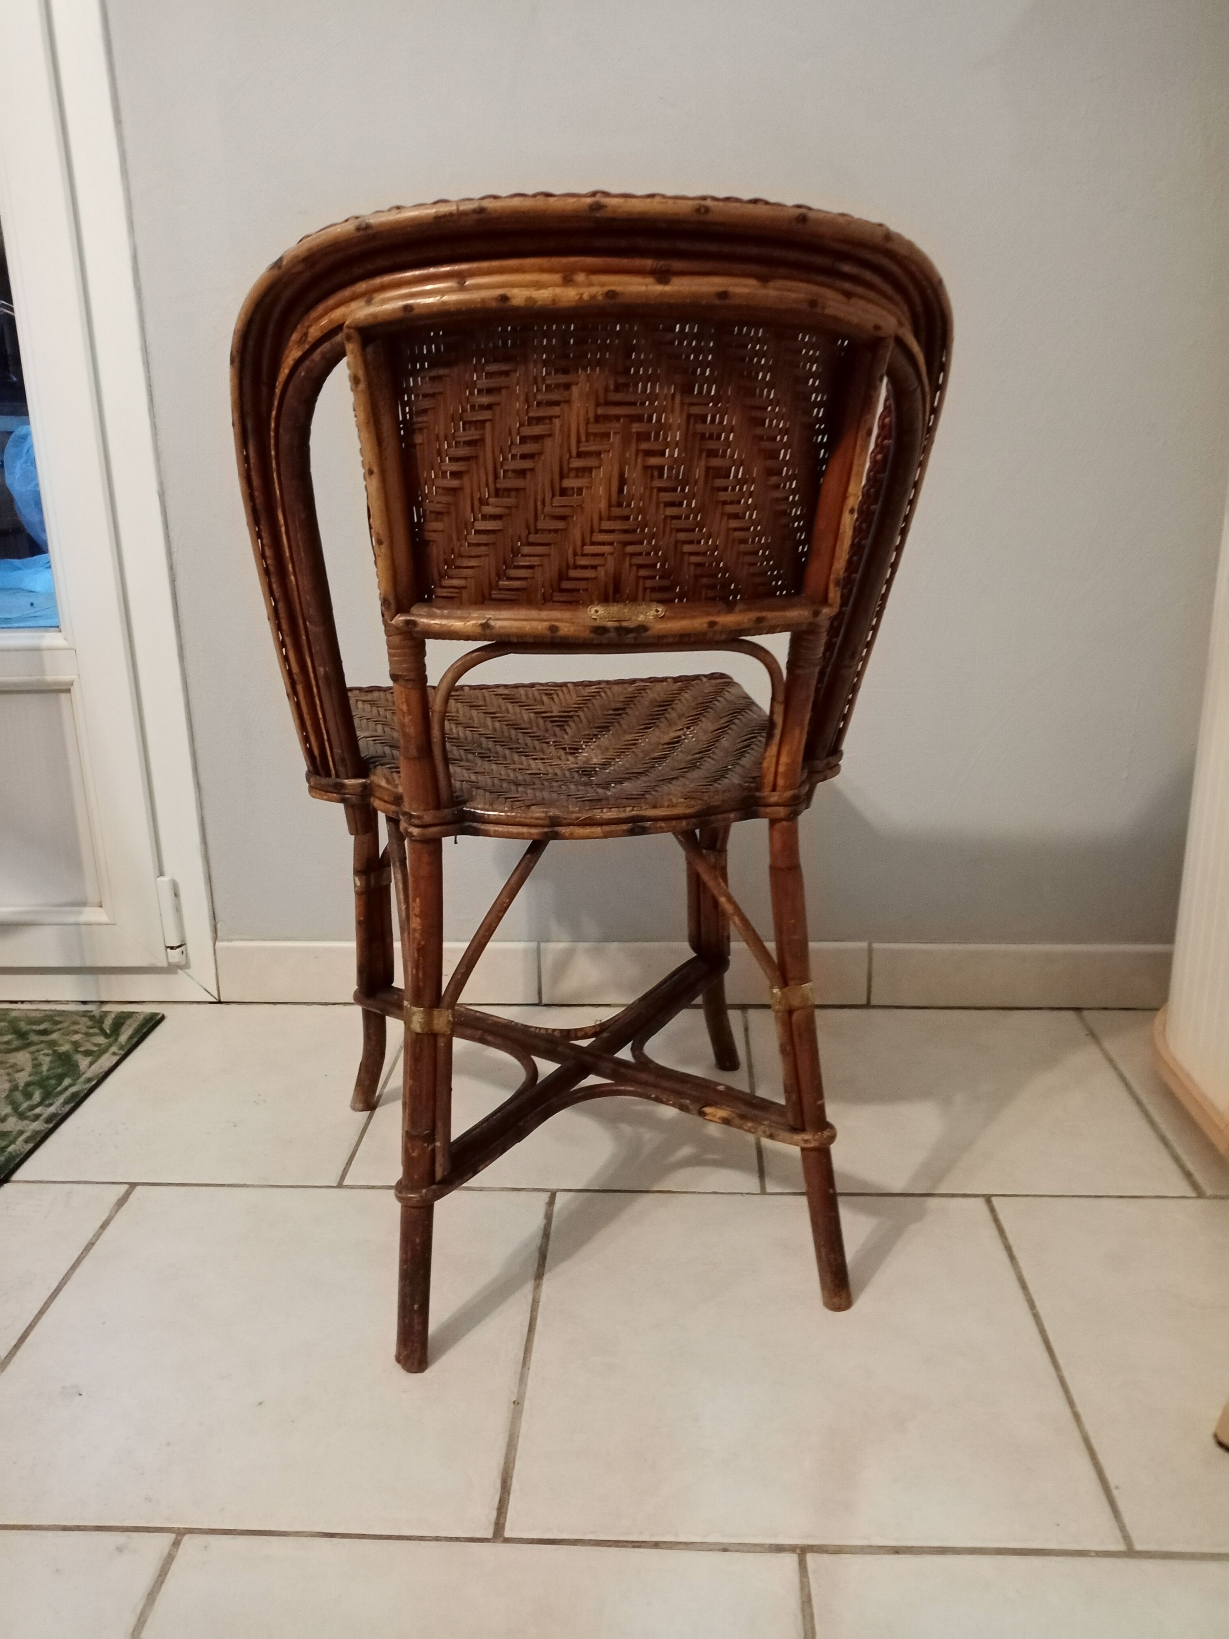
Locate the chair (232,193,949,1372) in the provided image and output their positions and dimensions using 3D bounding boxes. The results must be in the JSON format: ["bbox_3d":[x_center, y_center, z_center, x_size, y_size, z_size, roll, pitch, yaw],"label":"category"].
[{"bbox_3d":[-0.033,-0.035,1.094,0.482,0.864,0.562,-4,17,-10],"label":"chair"}]

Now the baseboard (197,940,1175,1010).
[{"bbox_3d":[0.092,0.206,1.631,1.283,0.084,0.016,0,17,3],"label":"baseboard"}]

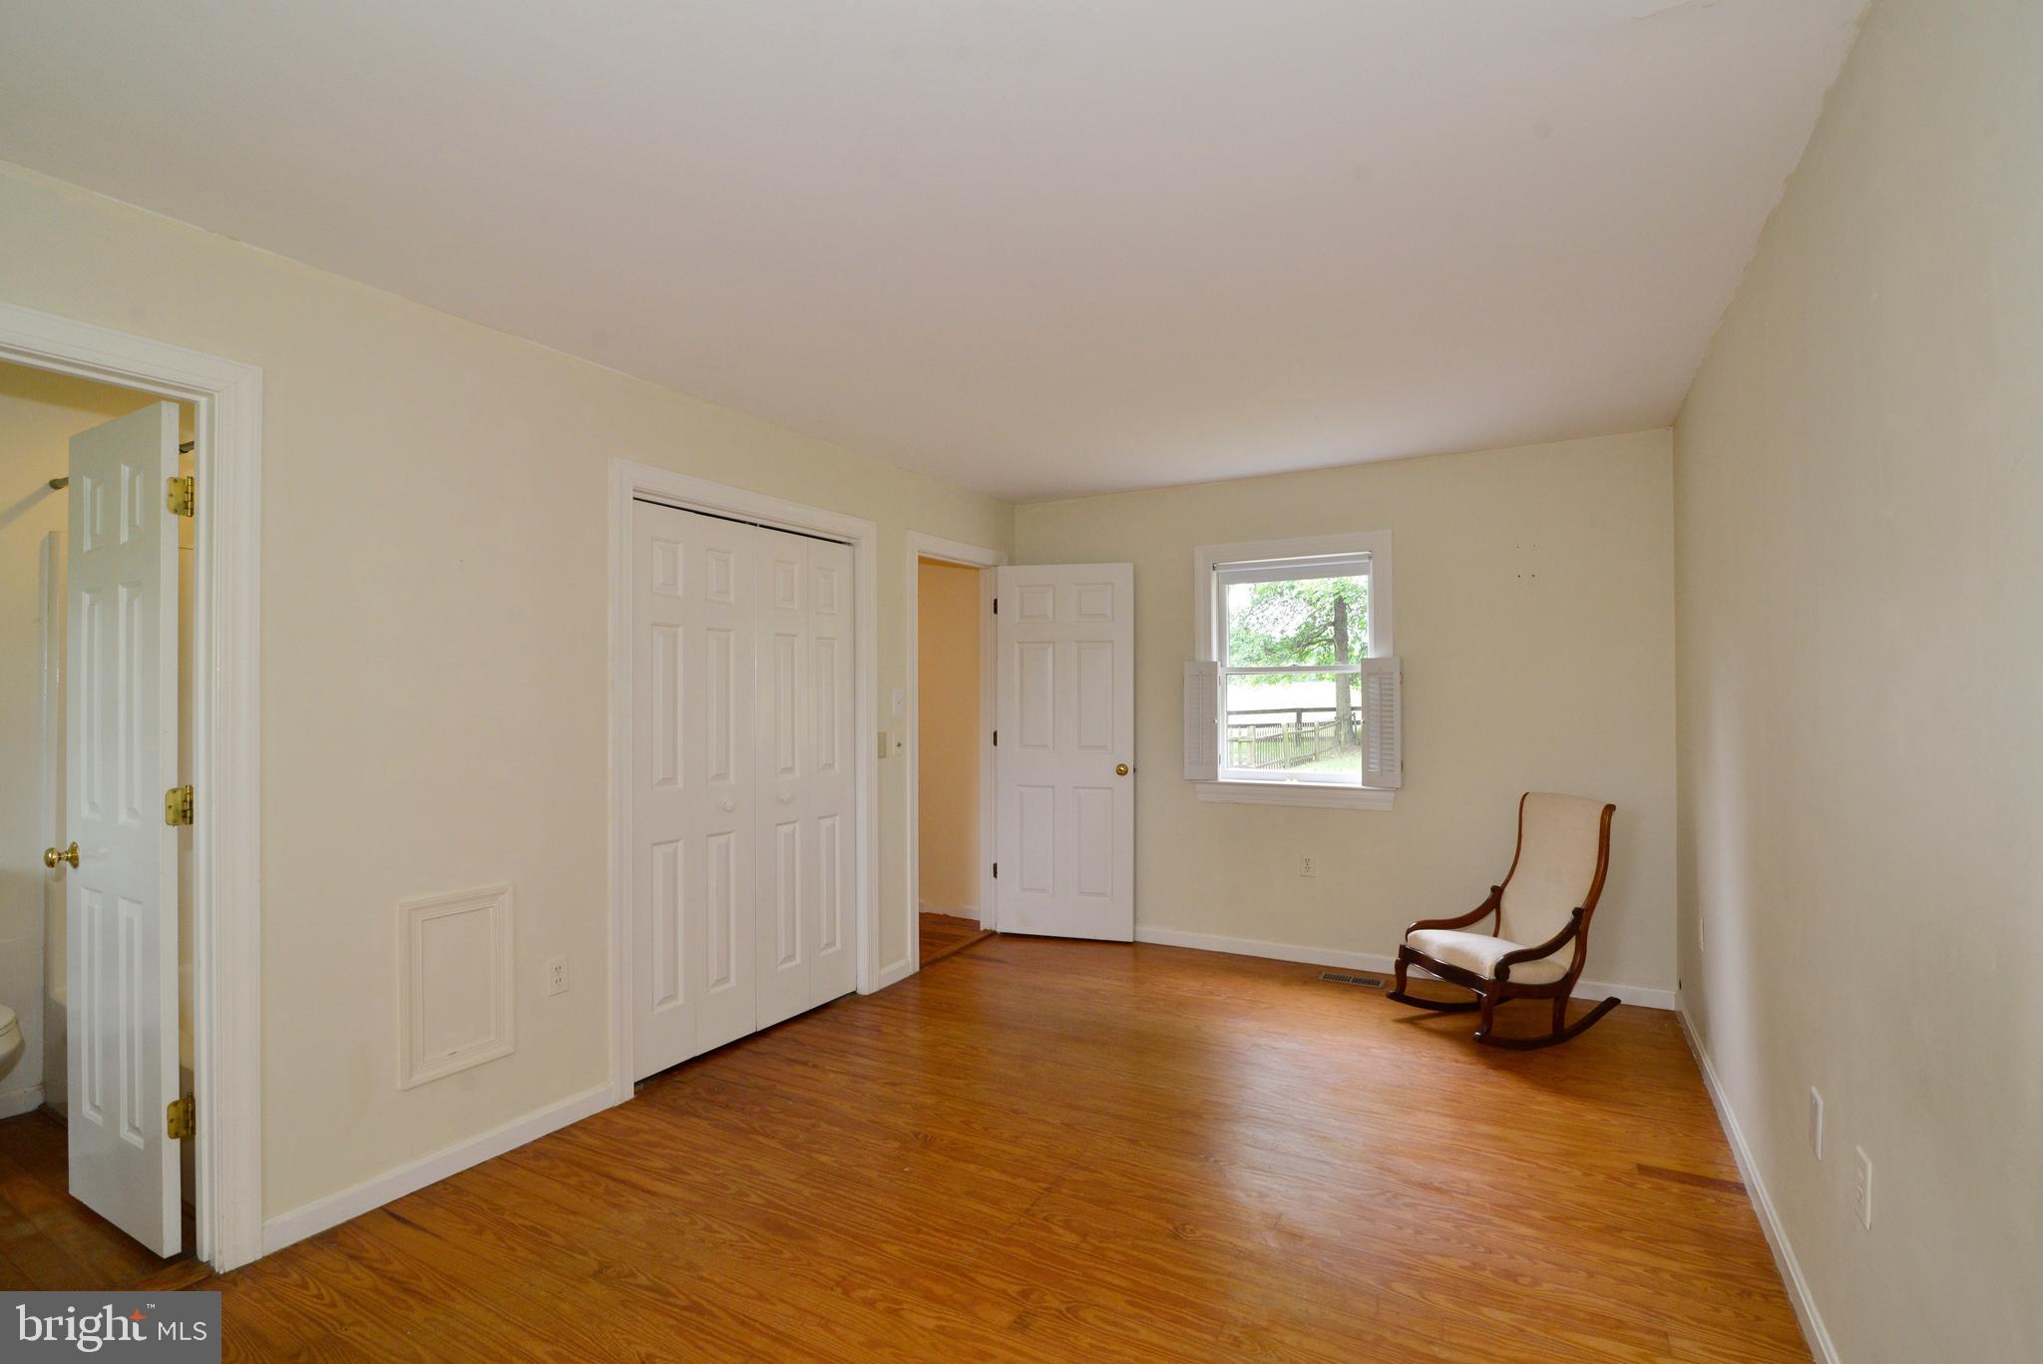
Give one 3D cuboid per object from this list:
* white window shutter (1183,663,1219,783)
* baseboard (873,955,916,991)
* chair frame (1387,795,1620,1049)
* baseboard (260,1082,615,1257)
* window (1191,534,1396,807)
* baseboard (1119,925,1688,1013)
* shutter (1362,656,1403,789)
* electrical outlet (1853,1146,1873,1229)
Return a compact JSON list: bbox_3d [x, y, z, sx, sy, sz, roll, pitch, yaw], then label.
[{"bbox_3d":[0.943,0.207,4.736,0.184,0.620,0.035,-1,-1,30],"label":"white window shutter"},{"bbox_3d":[-0.601,1.386,4.308,0.018,0.075,0.255,-1,-1,30],"label":"baseboard"},{"bbox_3d":[1.990,0.937,3.774,0.740,0.890,0.530,0,-1,-17],"label":"chair frame"},{"bbox_3d":[-1.594,1.355,2.603,0.018,0.074,0.946,-1,-1,30],"label":"baseboard"},{"bbox_3d":[1.355,-0.045,4.574,0.977,1.335,0.100,-1,-1,30],"label":"window"},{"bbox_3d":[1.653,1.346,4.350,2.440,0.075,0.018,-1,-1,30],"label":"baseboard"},{"bbox_3d":[1.702,0.196,4.295,0.177,0.615,0.035,-1,-1,30],"label":"shutter"},{"bbox_3d":[1.435,0.861,1.548,0.008,0.116,0.072,-1,-1,30],"label":"electrical outlet"}]

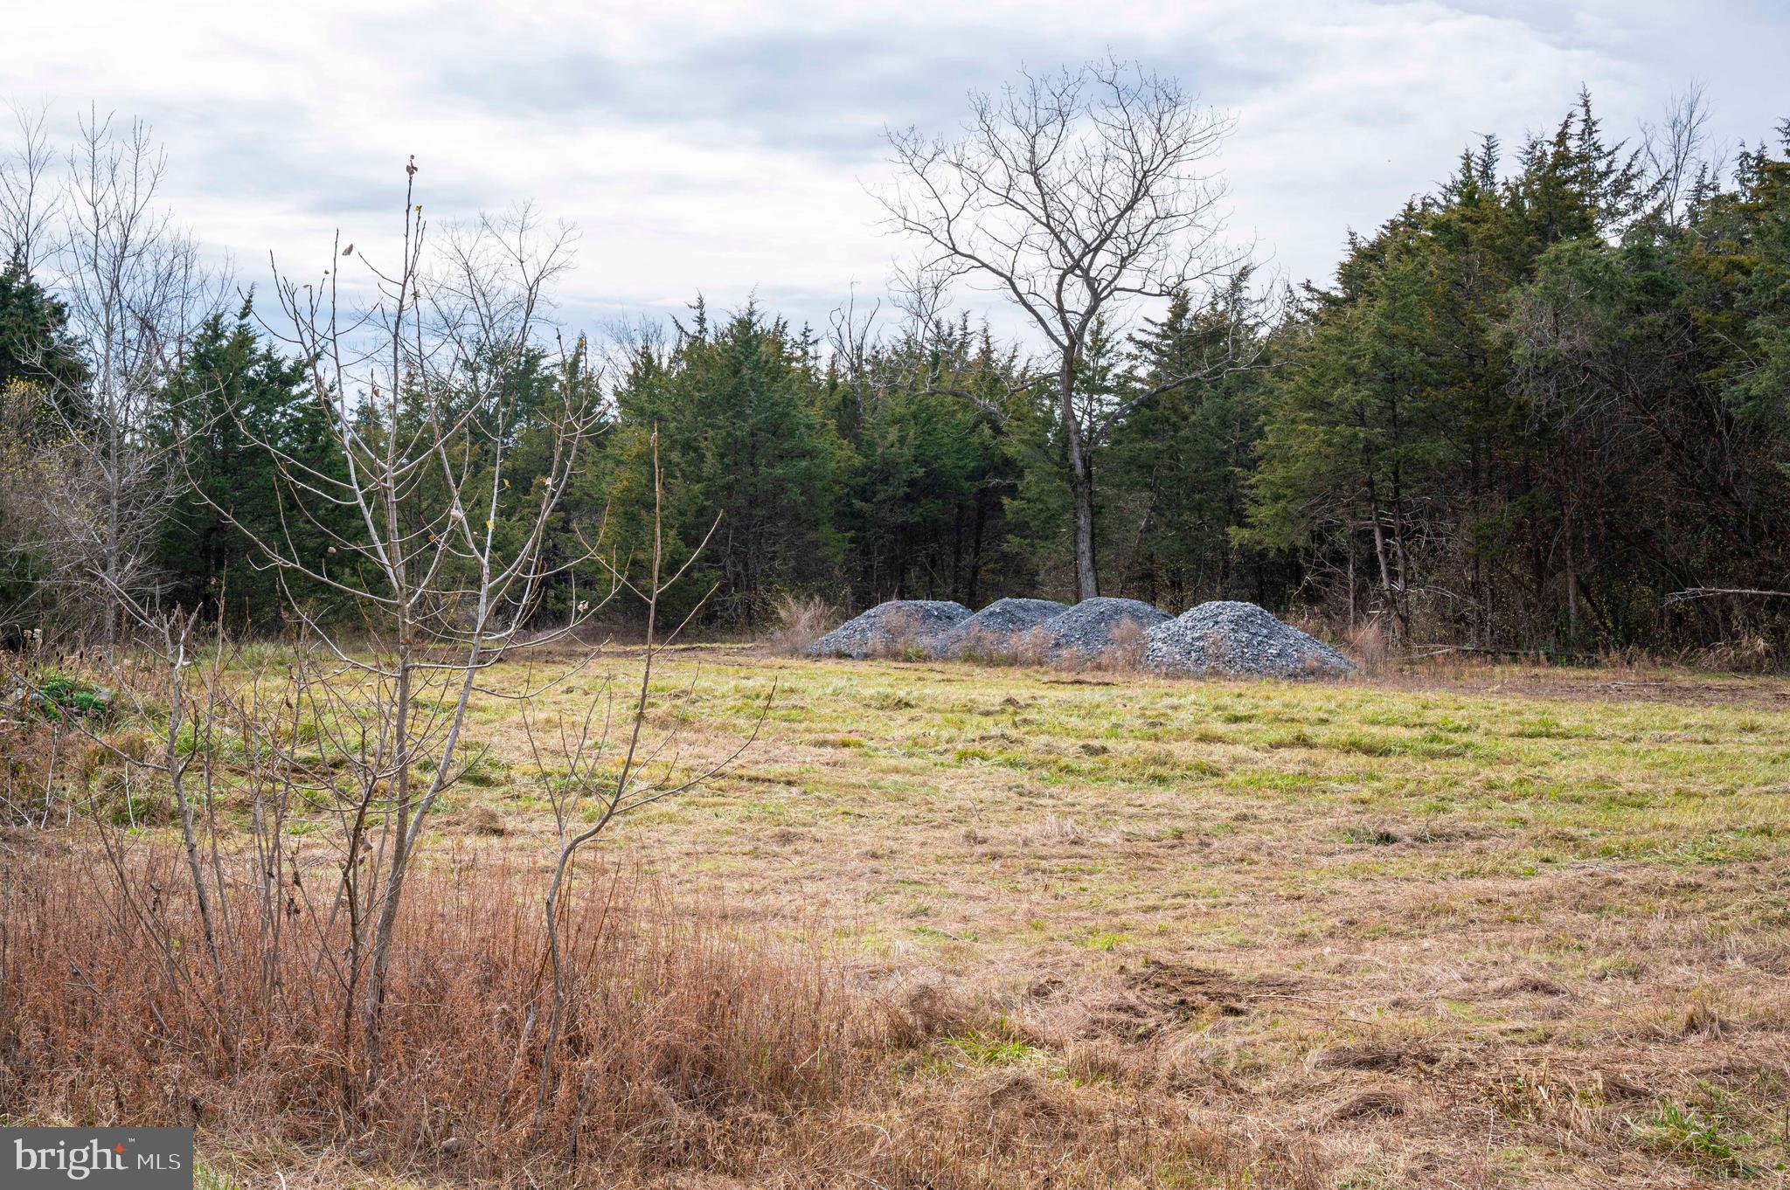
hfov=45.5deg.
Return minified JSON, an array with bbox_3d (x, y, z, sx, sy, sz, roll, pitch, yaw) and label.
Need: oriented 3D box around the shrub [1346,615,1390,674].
[{"bbox_3d":[9.830,1.064,44.500,0.932,1.195,0.950,0,0,0],"label":"shrub"}]

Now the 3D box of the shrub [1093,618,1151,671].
[{"bbox_3d":[4.809,1.058,45.500,1.251,1.162,1.150,0,0,0],"label":"shrub"}]

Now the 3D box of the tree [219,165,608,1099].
[{"bbox_3d":[-1.533,0.120,6.800,1.237,2.975,1.200,0,0,0],"label":"tree"}]

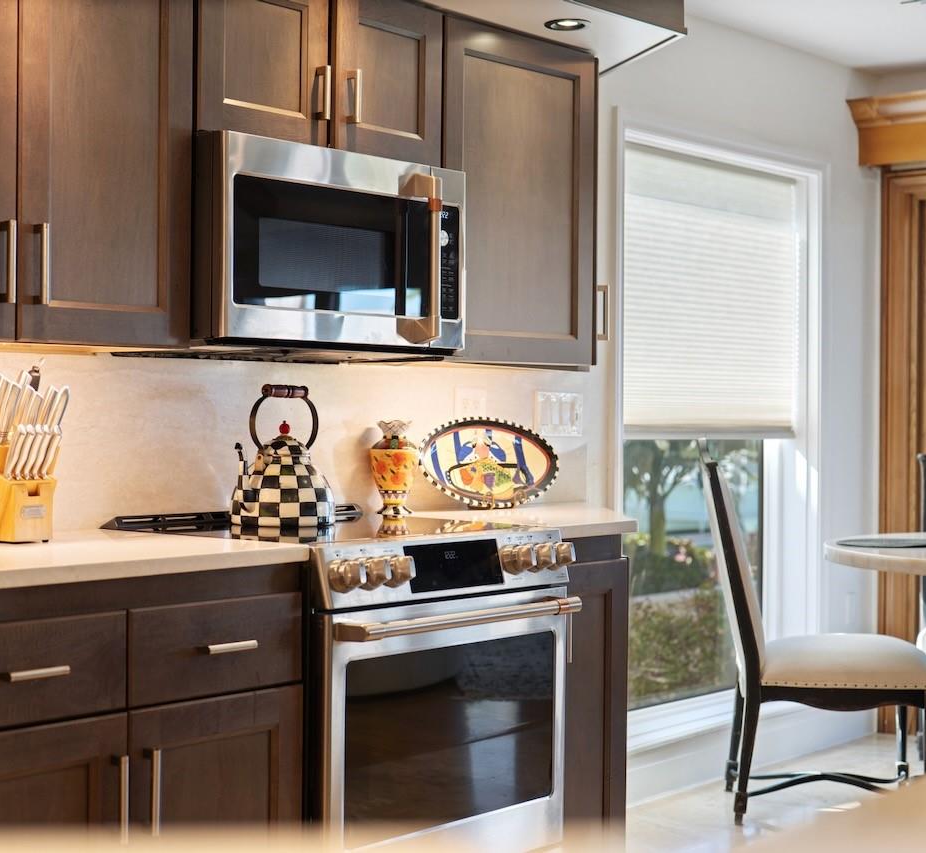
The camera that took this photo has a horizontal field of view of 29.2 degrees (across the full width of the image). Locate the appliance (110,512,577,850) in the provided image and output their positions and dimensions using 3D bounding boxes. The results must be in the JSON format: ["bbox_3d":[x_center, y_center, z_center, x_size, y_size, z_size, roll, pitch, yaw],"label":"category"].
[{"bbox_3d":[-0.255,0.675,3.885,0.740,0.945,0.760,1,1,39],"label":"appliance"}]

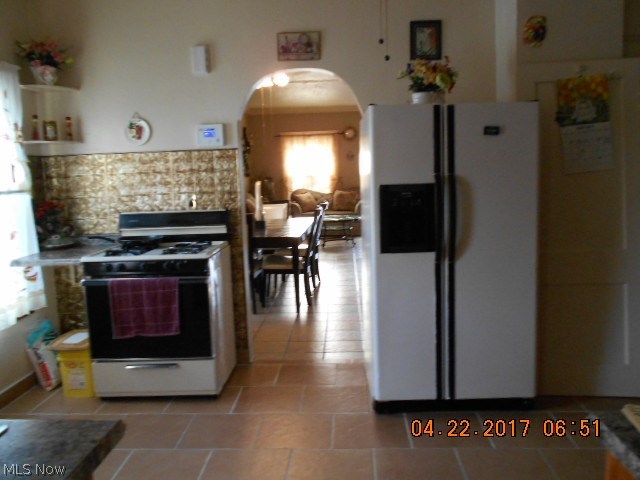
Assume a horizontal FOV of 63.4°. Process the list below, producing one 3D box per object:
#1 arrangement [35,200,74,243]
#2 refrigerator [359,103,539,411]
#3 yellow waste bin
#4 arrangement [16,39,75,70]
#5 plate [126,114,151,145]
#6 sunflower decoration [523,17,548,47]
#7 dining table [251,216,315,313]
[{"bbox_3d":[-1.845,-0.125,3.597,0.260,0.290,0.230,-1,7,3],"label":"arrangement"},{"bbox_3d":[0.755,0.085,3.269,0.914,1.744,0.767,-1,7,0],"label":"refrigerator"},{"bbox_3d":[-1.560,0.819,3.437,0.283,0.364,0.333,-1,7,2],"label":"yellow waste bin"},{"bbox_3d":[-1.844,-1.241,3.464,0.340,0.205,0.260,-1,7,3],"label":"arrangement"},{"bbox_3d":[-1.292,-0.787,3.698,0.180,0.215,0.024,-1,7,3],"label":"plate"},{"bbox_3d":[1.201,-1.163,2.882,0.134,0.170,0.040,-1,7,2],"label":"sunflower decoration"},{"bbox_3d":[-0.604,0.234,6.249,0.960,0.773,2.222,-1,7,2],"label":"dining table"}]

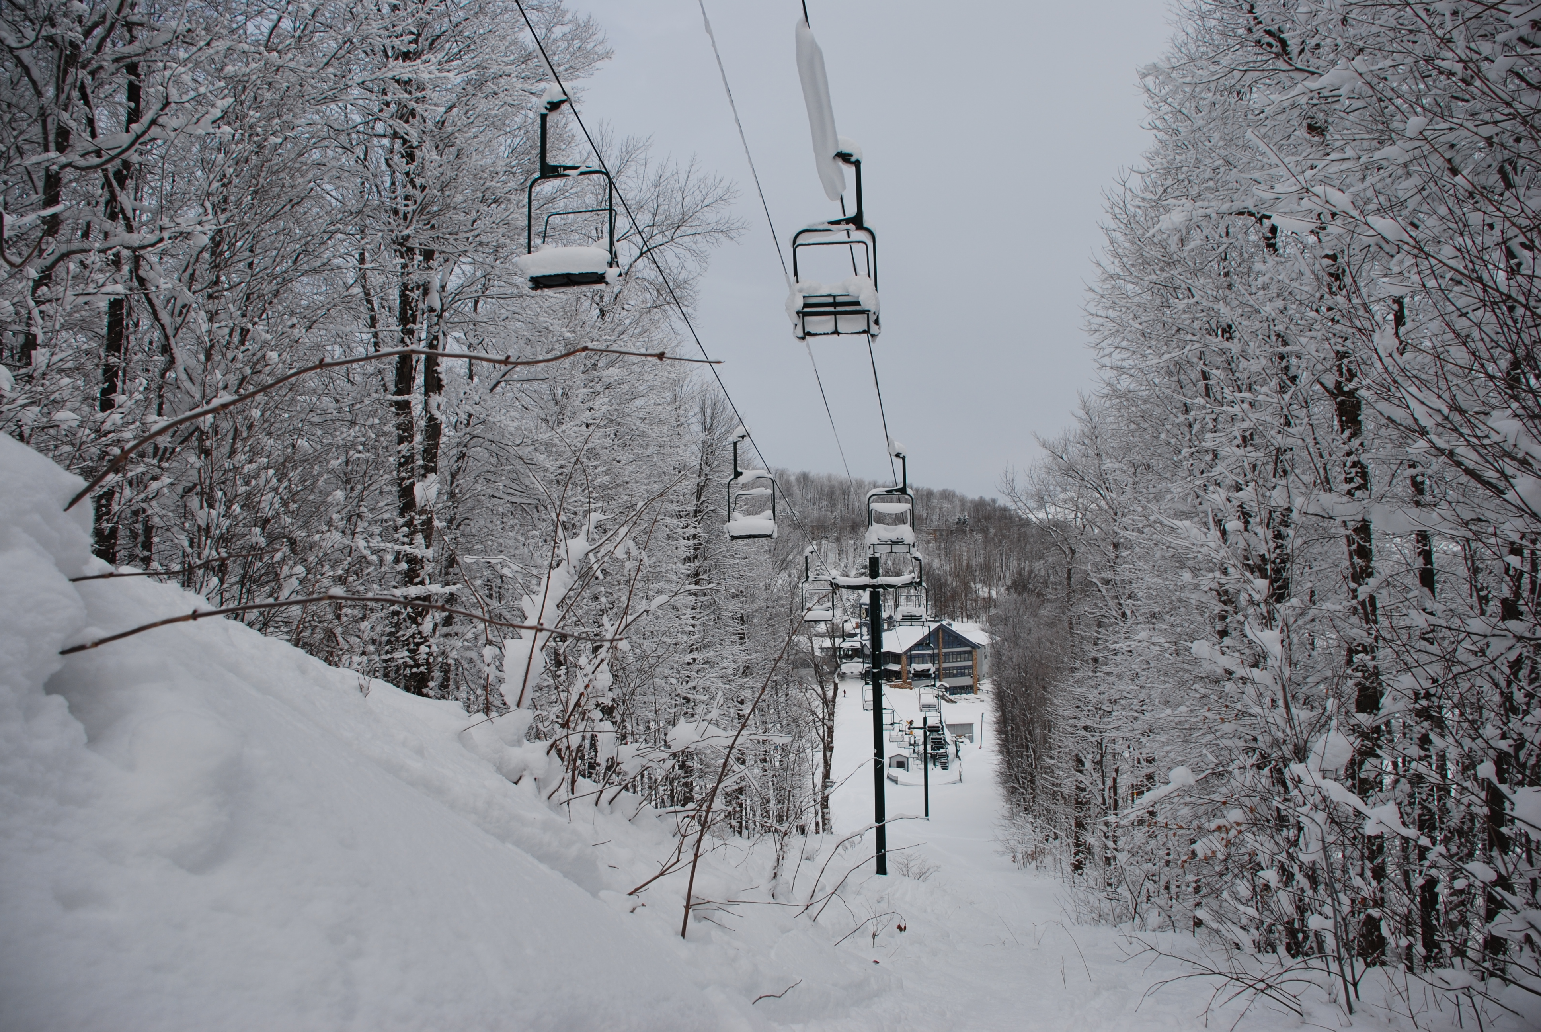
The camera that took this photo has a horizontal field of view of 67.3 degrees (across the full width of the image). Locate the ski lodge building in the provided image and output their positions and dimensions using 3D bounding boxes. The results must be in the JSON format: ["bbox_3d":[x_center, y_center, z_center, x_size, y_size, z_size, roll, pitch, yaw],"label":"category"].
[{"bbox_3d":[37.805,32.361,268.000,22.000,15.800,19.000,-1,-2,-10],"label":"ski lodge building"}]

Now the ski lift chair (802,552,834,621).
[{"bbox_3d":[1.730,2.589,42.000,1.200,2.550,0.800,-1,-2,10],"label":"ski lift chair"}]

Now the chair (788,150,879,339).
[{"bbox_3d":[0.865,-3.666,15.800,1.200,2.550,0.800,-1,-2,10],"label":"chair"}]

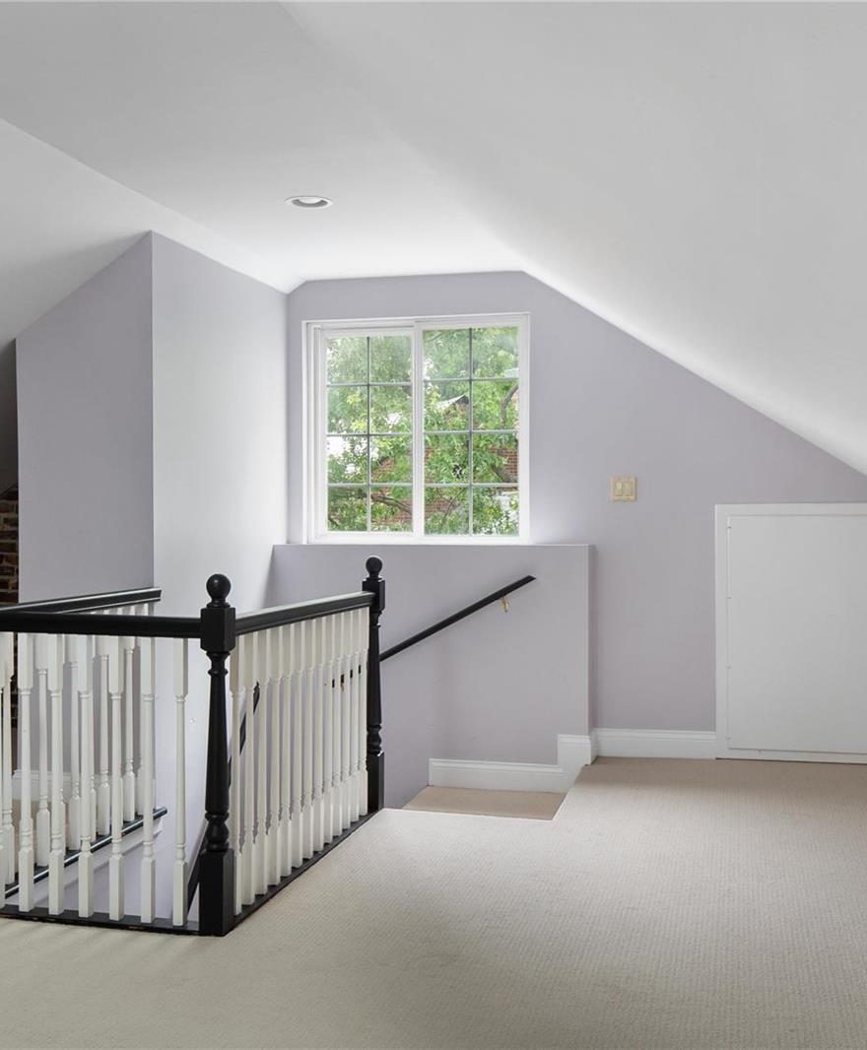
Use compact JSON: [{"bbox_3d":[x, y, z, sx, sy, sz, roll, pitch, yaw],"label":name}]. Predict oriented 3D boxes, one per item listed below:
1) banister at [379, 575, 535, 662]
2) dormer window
[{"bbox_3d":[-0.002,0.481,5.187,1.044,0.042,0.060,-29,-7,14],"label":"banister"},{"bbox_3d":[-0.084,-0.459,5.514,1.103,1.092,0.090,0,1,16],"label":"dormer window"}]

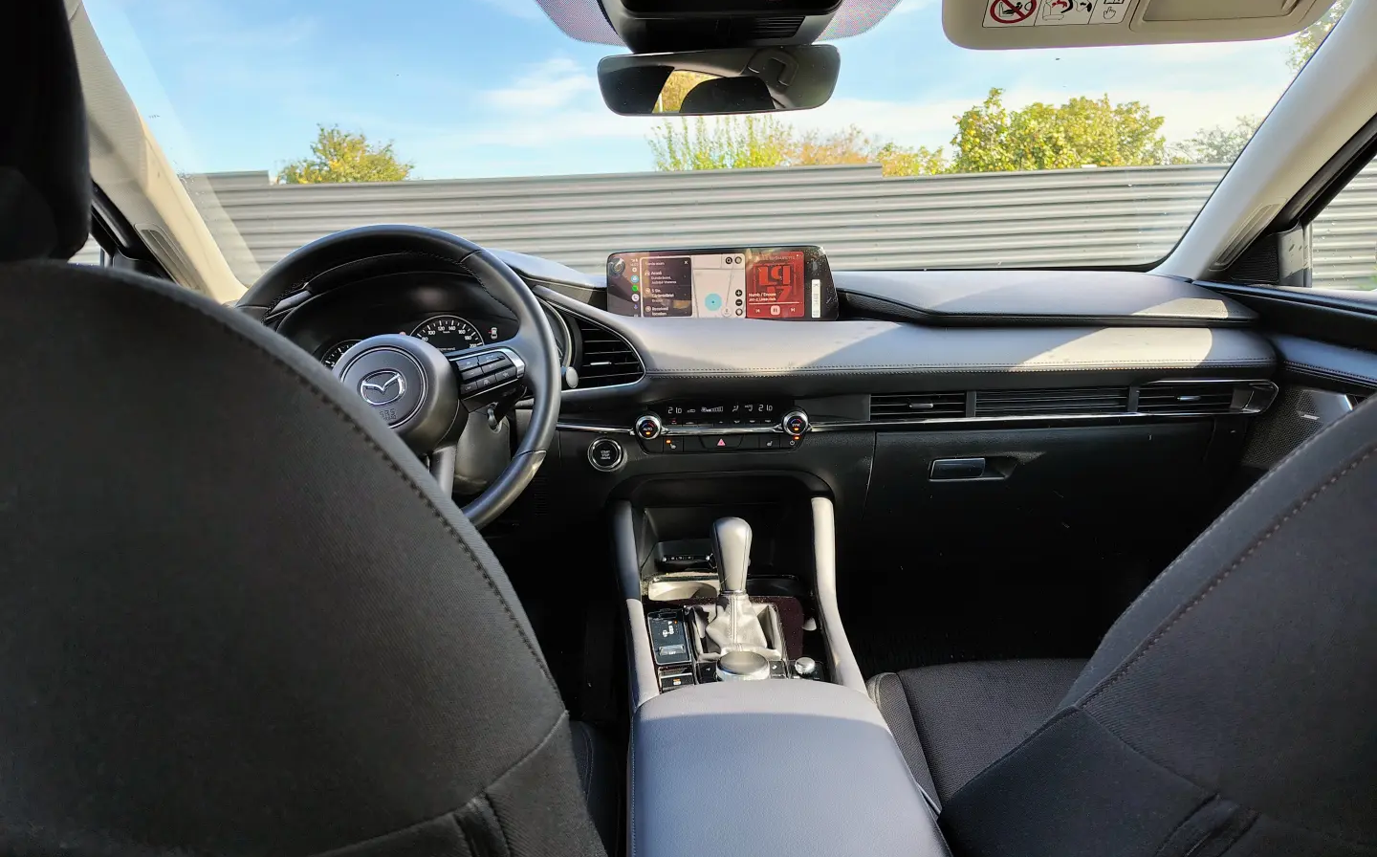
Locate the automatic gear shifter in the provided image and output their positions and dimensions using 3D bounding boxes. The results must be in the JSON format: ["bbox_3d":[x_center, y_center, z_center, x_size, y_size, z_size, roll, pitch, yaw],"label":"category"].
[{"bbox_3d":[0.048,0.155,0.965,0.066,0.120,0.080,-2,12,-2],"label":"automatic gear shifter"}]

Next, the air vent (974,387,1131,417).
[{"bbox_3d":[0.466,-0.034,1.227,0.197,0.034,0.035,-2,7,-2],"label":"air vent"}]

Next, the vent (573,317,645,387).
[{"bbox_3d":[-0.098,-0.097,1.185,0.087,0.083,0.050,-2,7,-2],"label":"vent"}]

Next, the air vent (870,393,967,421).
[{"bbox_3d":[0.292,-0.028,1.217,0.122,0.034,0.035,-2,7,-2],"label":"air vent"}]

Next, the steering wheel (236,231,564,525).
[{"bbox_3d":[-0.327,-0.046,1.059,0.370,0.370,0.100,-3,-13,-8],"label":"steering wheel"}]

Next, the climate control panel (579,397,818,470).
[{"bbox_3d":[0.011,0.005,1.200,0.280,0.085,0.050,-2,2,-2],"label":"climate control panel"}]

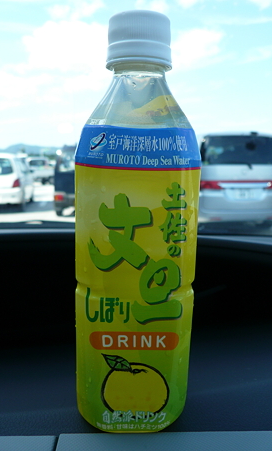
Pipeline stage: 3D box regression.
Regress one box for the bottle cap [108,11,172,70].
[{"bbox_3d":[0.002,-0.090,0.178,0.031,0.022,0.031,1,15,0],"label":"bottle cap"}]

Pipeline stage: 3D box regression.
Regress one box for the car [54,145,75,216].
[{"bbox_3d":[-1.393,-1.311,10.233,1.500,1.710,3.420,-1,11,-8],"label":"car"}]

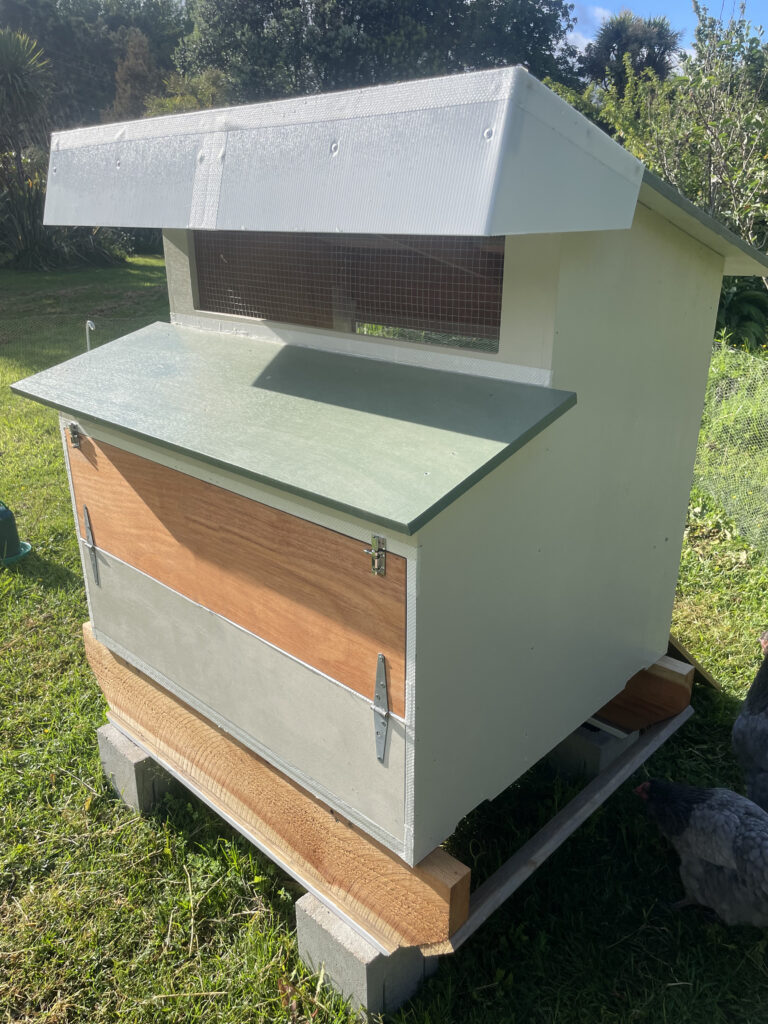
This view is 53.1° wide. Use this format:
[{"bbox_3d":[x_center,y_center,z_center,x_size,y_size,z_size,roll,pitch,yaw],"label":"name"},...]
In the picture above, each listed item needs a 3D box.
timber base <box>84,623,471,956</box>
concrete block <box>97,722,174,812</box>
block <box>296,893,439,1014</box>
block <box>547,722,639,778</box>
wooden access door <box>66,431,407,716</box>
[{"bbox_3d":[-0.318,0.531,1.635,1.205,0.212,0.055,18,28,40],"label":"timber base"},{"bbox_3d":[-0.587,0.632,1.964,0.190,0.190,0.190,18,28,40],"label":"concrete block"},{"bbox_3d":[-0.032,0.816,1.473,0.190,0.190,0.190,18,28,40],"label":"block"},{"bbox_3d":[0.518,0.612,2.007,0.190,0.190,0.190,18,28,40],"label":"block"},{"bbox_3d":[-0.338,0.062,1.444,1.033,0.262,0.022,18,28,40],"label":"wooden access door"}]

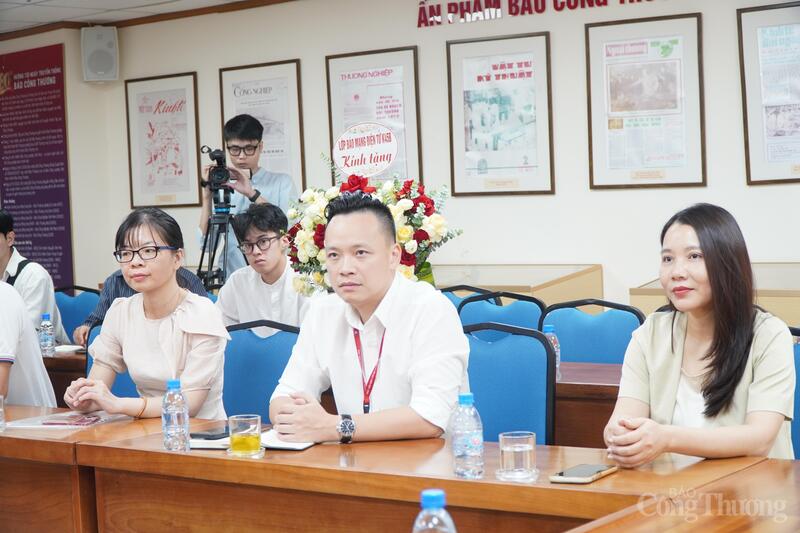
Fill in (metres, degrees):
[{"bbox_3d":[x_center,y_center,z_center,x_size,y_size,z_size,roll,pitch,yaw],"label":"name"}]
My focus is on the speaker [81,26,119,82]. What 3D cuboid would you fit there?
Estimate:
[{"bbox_3d":[-1.723,-1.220,7.660,0.207,0.310,0.190,-3,3,-14],"label":"speaker"}]

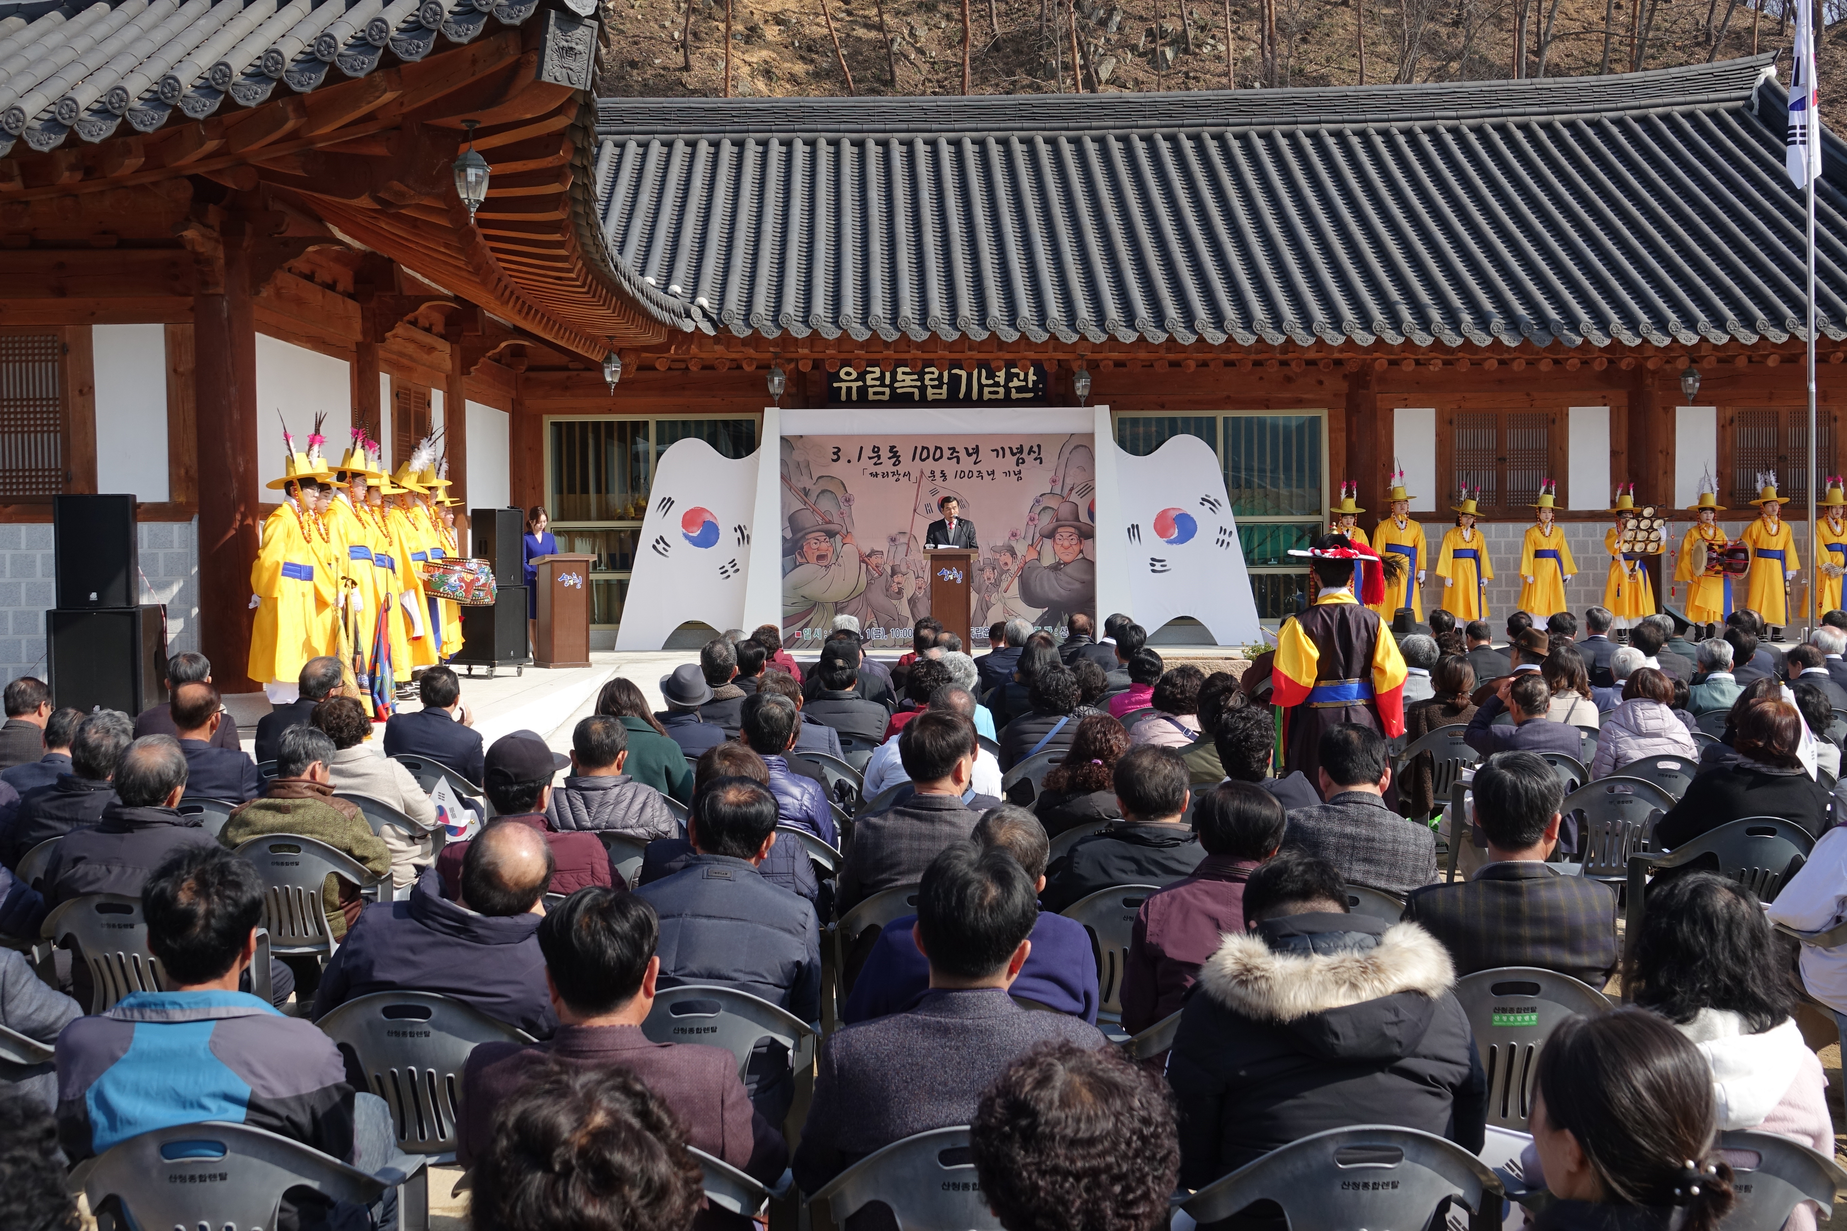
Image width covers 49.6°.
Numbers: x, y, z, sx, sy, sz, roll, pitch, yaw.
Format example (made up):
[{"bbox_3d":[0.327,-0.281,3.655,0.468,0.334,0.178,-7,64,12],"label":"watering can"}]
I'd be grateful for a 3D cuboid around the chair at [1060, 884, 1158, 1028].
[{"bbox_3d":[0.630,1.172,6.093,0.570,0.800,0.560,-1,2,-1],"label":"chair"}]

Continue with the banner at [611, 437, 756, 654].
[{"bbox_3d":[-2.838,-0.820,23.585,1.760,2.520,0.120,-1,2,-7],"label":"banner"}]

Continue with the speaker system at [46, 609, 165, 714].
[{"bbox_3d":[-5.135,0.298,12.636,0.560,0.690,0.700,-1,2,-10],"label":"speaker system"}]

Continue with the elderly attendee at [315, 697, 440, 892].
[{"bbox_3d":[-2.297,0.908,8.691,0.540,1.230,0.800,-1,2,3],"label":"elderly attendee"}]

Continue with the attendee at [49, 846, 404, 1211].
[{"bbox_3d":[-1.190,0.992,3.674,0.540,1.230,0.720,0,2,3],"label":"attendee"}]

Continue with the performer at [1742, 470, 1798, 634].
[{"bbox_3d":[9.937,-0.686,23.493,0.590,1.960,0.460,-1,2,-2],"label":"performer"}]

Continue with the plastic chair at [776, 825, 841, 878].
[{"bbox_3d":[-0.516,1.114,7.088,0.600,0.830,0.580,0,2,0],"label":"plastic chair"}]

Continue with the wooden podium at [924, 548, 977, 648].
[{"bbox_3d":[0.289,-0.141,21.683,0.590,1.170,0.450,-1,2,-1],"label":"wooden podium"}]

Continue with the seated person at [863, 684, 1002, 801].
[{"bbox_3d":[0.059,0.850,8.082,0.550,1.200,0.700,-1,2,0],"label":"seated person"}]

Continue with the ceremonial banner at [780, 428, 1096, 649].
[{"bbox_3d":[0.168,-0.846,22.784,3.590,2.461,0.150,0,2,0],"label":"ceremonial banner"}]

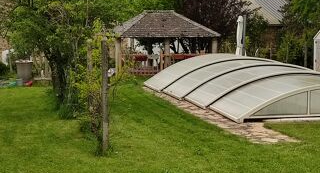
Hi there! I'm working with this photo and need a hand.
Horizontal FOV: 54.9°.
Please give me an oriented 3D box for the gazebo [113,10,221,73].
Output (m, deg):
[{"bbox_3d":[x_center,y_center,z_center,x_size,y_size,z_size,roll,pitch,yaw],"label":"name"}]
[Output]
[{"bbox_3d":[0.067,-2.636,18.221,5.600,3.570,3.950,-3,8,-19],"label":"gazebo"}]

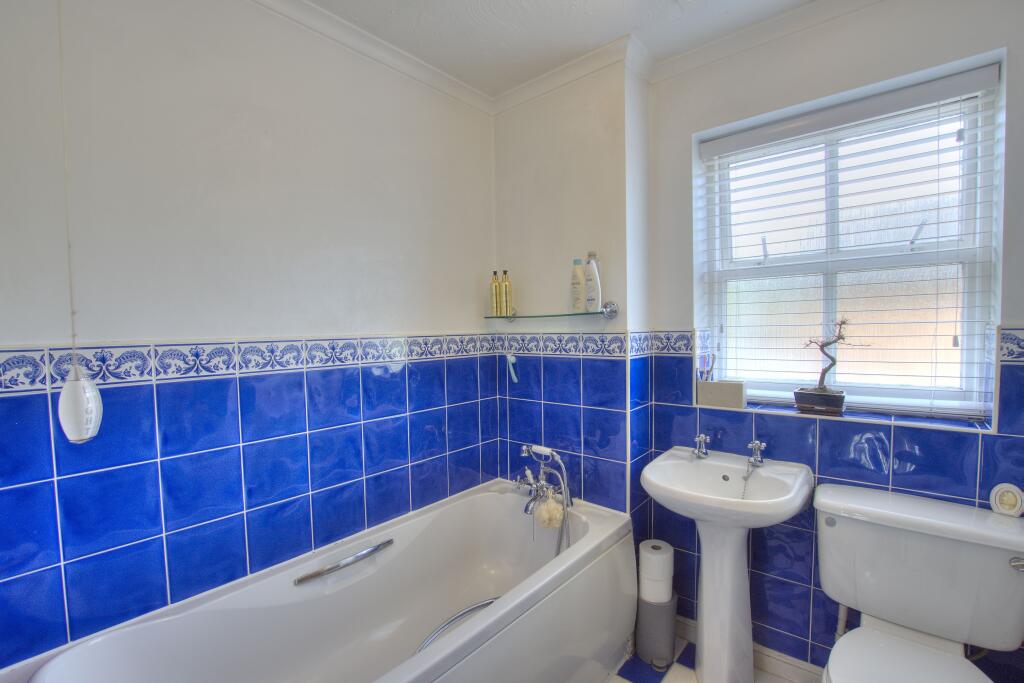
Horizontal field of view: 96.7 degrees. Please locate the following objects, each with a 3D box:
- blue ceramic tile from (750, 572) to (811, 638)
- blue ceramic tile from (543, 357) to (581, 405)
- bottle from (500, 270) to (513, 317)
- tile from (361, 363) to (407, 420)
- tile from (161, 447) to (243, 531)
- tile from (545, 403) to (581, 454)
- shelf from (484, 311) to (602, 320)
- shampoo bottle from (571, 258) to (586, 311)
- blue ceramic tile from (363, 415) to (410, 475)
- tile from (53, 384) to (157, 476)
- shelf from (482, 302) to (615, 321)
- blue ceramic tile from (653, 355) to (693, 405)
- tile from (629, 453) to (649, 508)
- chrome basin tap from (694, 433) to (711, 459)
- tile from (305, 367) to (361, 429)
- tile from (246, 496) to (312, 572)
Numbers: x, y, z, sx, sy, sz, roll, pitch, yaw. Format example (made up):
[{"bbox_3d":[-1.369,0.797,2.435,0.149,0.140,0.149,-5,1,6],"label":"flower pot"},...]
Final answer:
[{"bbox_3d":[0.963,0.944,1.634,0.198,0.198,0.008,1,2,40],"label":"blue ceramic tile"},{"bbox_3d":[0.213,0.166,1.938,0.199,0.200,0.010,1,2,41],"label":"blue ceramic tile"},{"bbox_3d":[-0.025,-0.214,2.041,0.050,0.209,0.050,-1,2,0],"label":"bottle"},{"bbox_3d":[-0.477,0.189,1.710,0.010,0.196,0.197,0,2,41],"label":"tile"},{"bbox_3d":[-0.838,0.397,1.240,0.008,0.198,0.198,1,2,40],"label":"tile"},{"bbox_3d":[0.217,0.371,1.956,0.200,0.200,0.010,1,3,40],"label":"tile"},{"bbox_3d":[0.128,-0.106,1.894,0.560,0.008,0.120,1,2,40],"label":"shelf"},{"bbox_3d":[0.263,-0.220,1.797,0.063,0.211,0.043,0,2,41],"label":"shampoo bottle"},{"bbox_3d":[-0.471,0.387,1.712,0.010,0.199,0.197,1,2,41],"label":"blue ceramic tile"},{"bbox_3d":[-0.985,0.211,1.110,0.009,0.200,0.199,1,2,40],"label":"tile"},{"bbox_3d":[0.145,-0.118,1.908,0.600,0.065,0.130,1,3,40],"label":"shelf"},{"bbox_3d":[0.674,0.162,1.899,0.174,0.200,0.009,1,2,40],"label":"blue ceramic tile"},{"bbox_3d":[0.510,0.559,1.814,0.008,0.198,0.198,1,2,40],"label":"tile"},{"bbox_3d":[0.720,0.398,1.728,0.055,0.090,0.105,1,3,39],"label":"chrome basin tap"},{"bbox_3d":[-0.605,0.193,1.558,0.009,0.200,0.199,1,2,40],"label":"tile"},{"bbox_3d":[-0.722,0.592,1.416,0.010,0.188,0.197,1,2,41],"label":"tile"}]

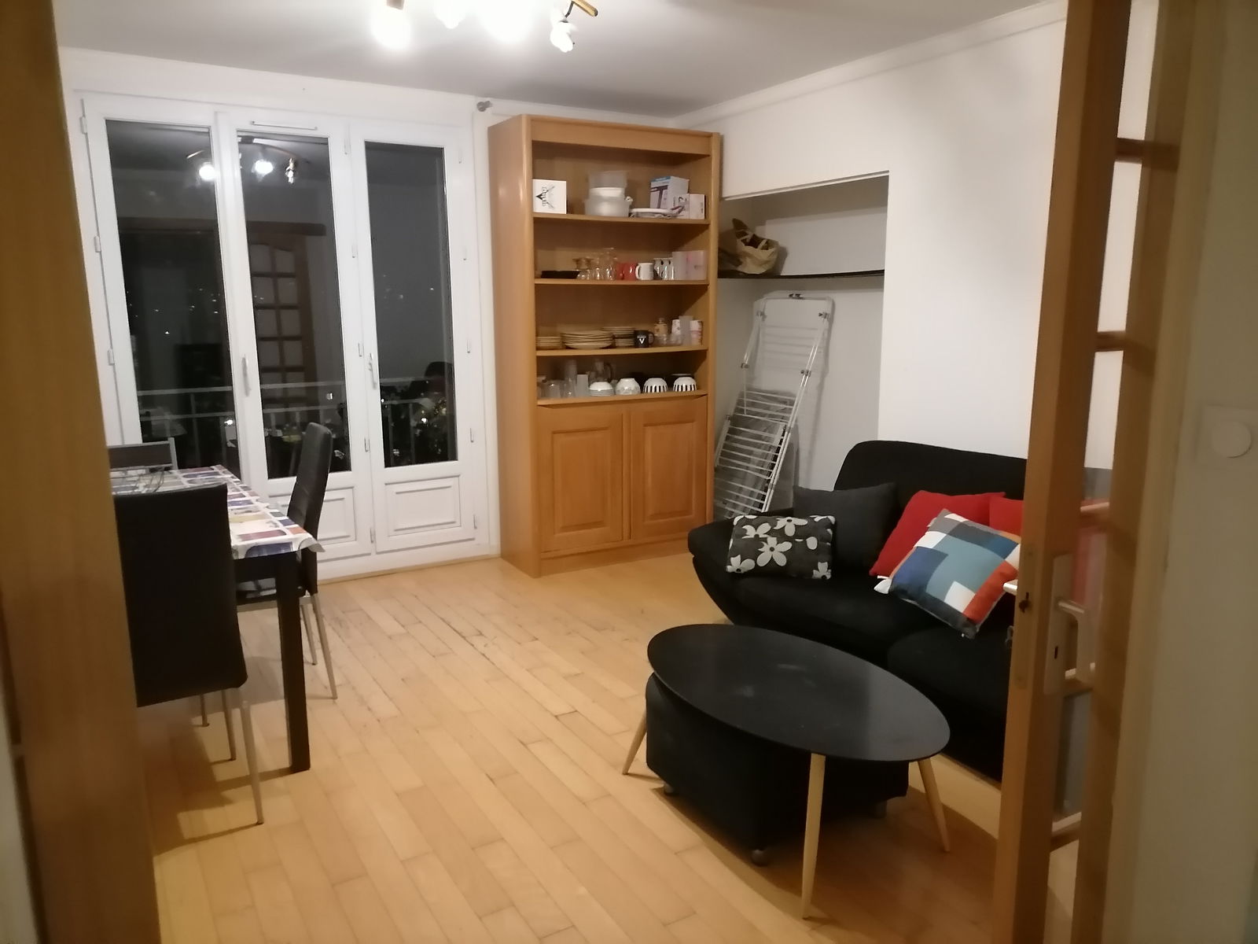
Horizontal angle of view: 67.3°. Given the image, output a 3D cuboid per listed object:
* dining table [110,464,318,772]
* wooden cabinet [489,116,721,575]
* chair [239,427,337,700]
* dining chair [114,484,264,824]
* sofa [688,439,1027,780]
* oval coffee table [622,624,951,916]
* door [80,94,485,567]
[{"bbox_3d":[-1.733,0.488,3.331,0.822,0.742,1.574,-7,12,-30],"label":"dining table"},{"bbox_3d":[-0.125,-0.679,5.287,1.180,2.328,0.478,-7,12,-30],"label":"wooden cabinet"},{"bbox_3d":[-1.359,0.340,3.450,0.531,0.983,0.407,-7,12,-30],"label":"chair"},{"bbox_3d":[-1.318,0.491,2.624,0.410,0.969,0.527,-7,12,-30],"label":"dining chair"},{"bbox_3d":[1.173,0.424,3.263,0.983,0.822,2.051,-7,12,-30],"label":"sofa"},{"bbox_3d":[0.420,0.765,2.643,0.586,0.382,1.051,-7,12,-30],"label":"oval coffee table"},{"bbox_3d":[-1.601,-0.584,4.752,1.798,2.318,0.084,-7,12,-30],"label":"door"}]

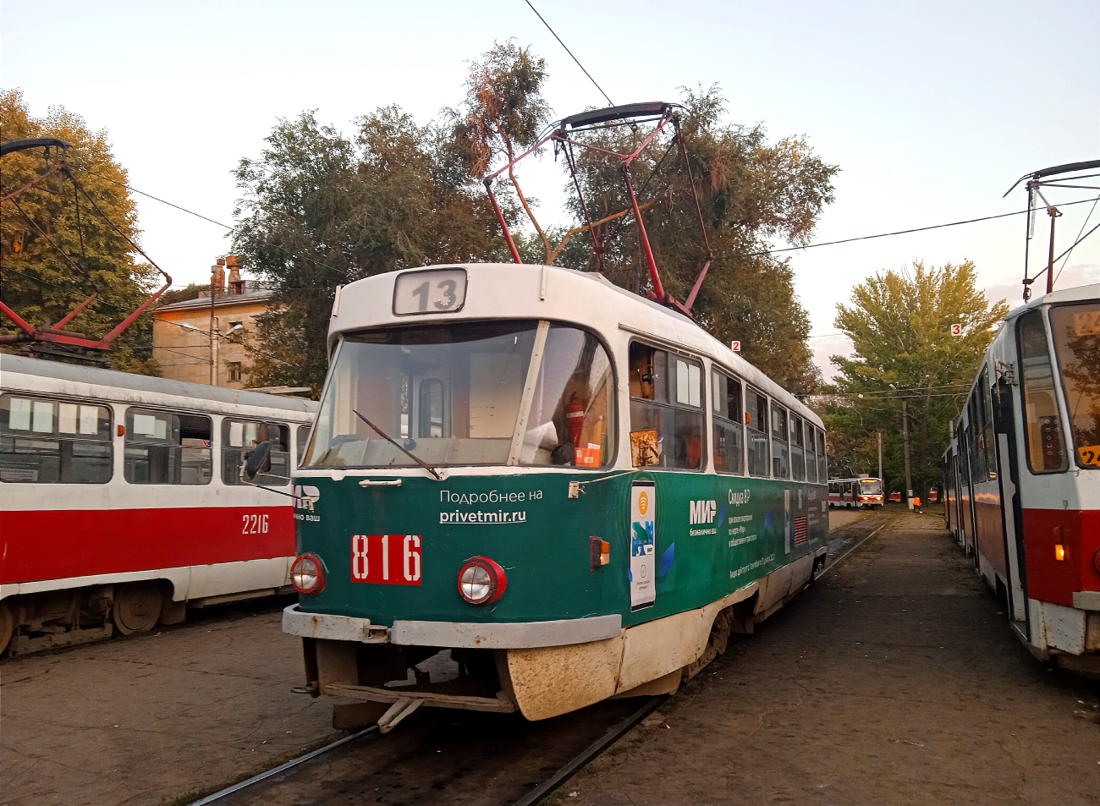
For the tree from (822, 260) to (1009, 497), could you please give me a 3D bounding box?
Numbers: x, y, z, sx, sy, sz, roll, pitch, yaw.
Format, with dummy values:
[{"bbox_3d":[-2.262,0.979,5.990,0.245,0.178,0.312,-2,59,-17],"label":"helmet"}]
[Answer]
[{"bbox_3d":[40.557,-2.177,98.000,20.000,26.800,19.000,0,-6,0],"label":"tree"}]

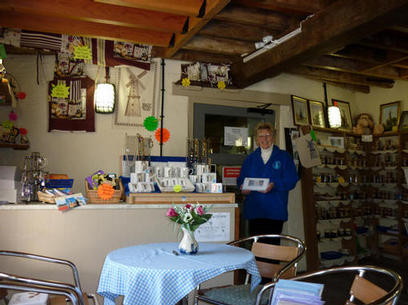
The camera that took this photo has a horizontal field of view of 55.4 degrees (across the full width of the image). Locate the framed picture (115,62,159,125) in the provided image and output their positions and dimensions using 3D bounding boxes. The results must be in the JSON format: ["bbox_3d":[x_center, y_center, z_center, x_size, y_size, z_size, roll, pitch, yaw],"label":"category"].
[{"bbox_3d":[-0.716,-0.596,4.060,0.434,0.645,0.030,2,-4,-16],"label":"framed picture"}]

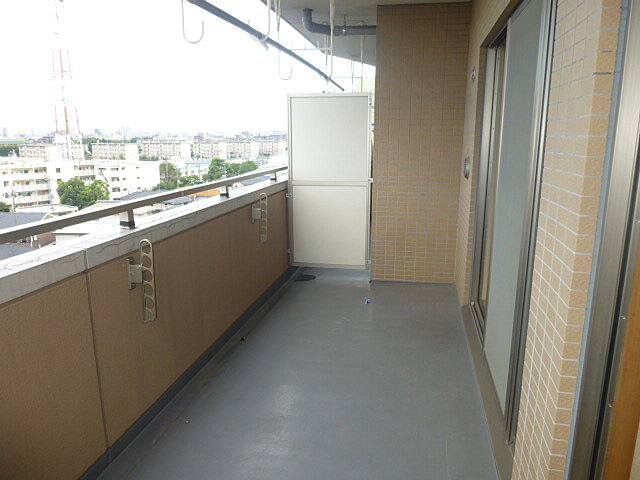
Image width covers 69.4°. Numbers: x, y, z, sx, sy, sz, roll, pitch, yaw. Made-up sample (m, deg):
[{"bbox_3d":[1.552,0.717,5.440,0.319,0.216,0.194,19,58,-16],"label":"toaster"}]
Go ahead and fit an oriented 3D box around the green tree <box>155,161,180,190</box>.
[{"bbox_3d":[-49.057,-19.725,148.890,8.800,11.000,8.800,-5,13,-18],"label":"green tree"}]

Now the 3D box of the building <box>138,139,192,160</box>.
[{"bbox_3d":[-108.814,-61.254,324.825,38.000,14.000,10.500,5,14,22],"label":"building"}]

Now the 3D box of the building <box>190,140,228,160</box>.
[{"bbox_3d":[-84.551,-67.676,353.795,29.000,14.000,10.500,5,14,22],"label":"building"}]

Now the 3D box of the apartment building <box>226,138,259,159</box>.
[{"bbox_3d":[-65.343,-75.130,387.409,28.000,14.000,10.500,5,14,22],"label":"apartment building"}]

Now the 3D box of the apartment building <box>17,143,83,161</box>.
[{"bbox_3d":[-149.782,-45.034,256.003,34.000,14.000,13.000,5,14,23],"label":"apartment building"}]

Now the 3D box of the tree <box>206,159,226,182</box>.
[{"bbox_3d":[-41.100,-27.073,183.515,8.400,10.300,8.400,-3,13,-13],"label":"tree"}]

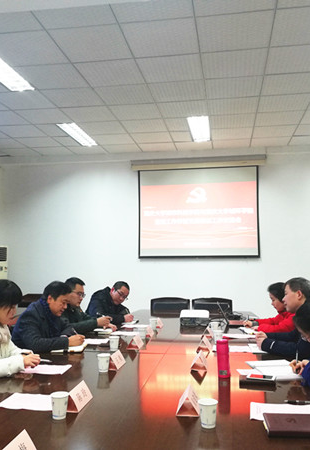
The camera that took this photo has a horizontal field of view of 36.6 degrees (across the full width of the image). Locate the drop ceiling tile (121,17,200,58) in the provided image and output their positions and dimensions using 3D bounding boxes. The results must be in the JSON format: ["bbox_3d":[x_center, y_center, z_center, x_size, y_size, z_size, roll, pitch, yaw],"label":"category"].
[{"bbox_3d":[0.058,-1.569,3.939,0.600,0.020,0.612,-1,-4,9],"label":"drop ceiling tile"}]

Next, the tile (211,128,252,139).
[{"bbox_3d":[1.131,-1.340,6.817,0.600,0.020,0.600,-1,-4,9],"label":"tile"}]

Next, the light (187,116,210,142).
[{"bbox_3d":[0.644,-1.371,6.613,0.300,0.080,1.200,-1,-5,9],"label":"light"}]

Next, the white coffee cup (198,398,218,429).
[{"bbox_3d":[0.189,0.689,1.708,0.073,0.092,0.073,0,-4,0],"label":"white coffee cup"}]

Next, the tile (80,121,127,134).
[{"bbox_3d":[-0.709,-1.337,6.448,0.600,0.020,0.600,-1,-4,9],"label":"tile"}]

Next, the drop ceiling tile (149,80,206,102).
[{"bbox_3d":[0.254,-1.481,5.168,0.600,0.020,0.612,-1,-4,9],"label":"drop ceiling tile"}]

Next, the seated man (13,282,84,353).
[{"bbox_3d":[-0.794,1.058,3.398,0.720,1.220,0.530,-2,-5,16],"label":"seated man"}]

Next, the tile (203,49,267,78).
[{"bbox_3d":[0.752,-1.532,4.444,0.600,0.020,0.600,-1,-5,9],"label":"tile"}]

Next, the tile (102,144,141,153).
[{"bbox_3d":[-0.544,-1.250,7.634,0.600,0.020,0.530,-1,-5,9],"label":"tile"}]

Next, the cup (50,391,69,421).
[{"bbox_3d":[-0.379,0.723,1.865,0.075,0.091,0.075,0,-5,0],"label":"cup"}]

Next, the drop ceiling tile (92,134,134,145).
[{"bbox_3d":[-0.611,-1.291,7.049,0.600,0.020,0.600,-1,-4,9],"label":"drop ceiling tile"}]

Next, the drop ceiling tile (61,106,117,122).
[{"bbox_3d":[-0.807,-1.383,5.847,0.600,0.020,0.600,-1,-4,9],"label":"drop ceiling tile"}]

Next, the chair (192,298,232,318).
[{"bbox_3d":[0.738,1.439,6.093,0.570,0.920,0.580,-1,-5,9],"label":"chair"}]

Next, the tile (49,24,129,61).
[{"bbox_3d":[-0.534,-1.559,4.032,0.600,0.020,0.612,-1,-4,9],"label":"tile"}]

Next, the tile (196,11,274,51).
[{"bbox_3d":[0.656,-1.581,3.845,0.600,0.020,0.600,-1,-5,9],"label":"tile"}]

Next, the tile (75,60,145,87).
[{"bbox_3d":[-0.437,-1.515,4.647,0.600,0.020,0.612,-1,-4,9],"label":"tile"}]

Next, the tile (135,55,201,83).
[{"bbox_3d":[0.160,-1.522,4.538,0.600,0.020,0.600,-1,-5,9],"label":"tile"}]

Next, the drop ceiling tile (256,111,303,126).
[{"bbox_3d":[1.633,-1.394,6.147,0.600,0.020,0.600,-1,-5,9],"label":"drop ceiling tile"}]

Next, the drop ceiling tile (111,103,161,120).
[{"bbox_3d":[-0.240,-1.413,5.831,0.600,0.020,0.600,-1,-5,9],"label":"drop ceiling tile"}]

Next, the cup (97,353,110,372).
[{"bbox_3d":[-0.284,0.760,2.580,0.073,0.092,0.073,0,-4,0],"label":"cup"}]

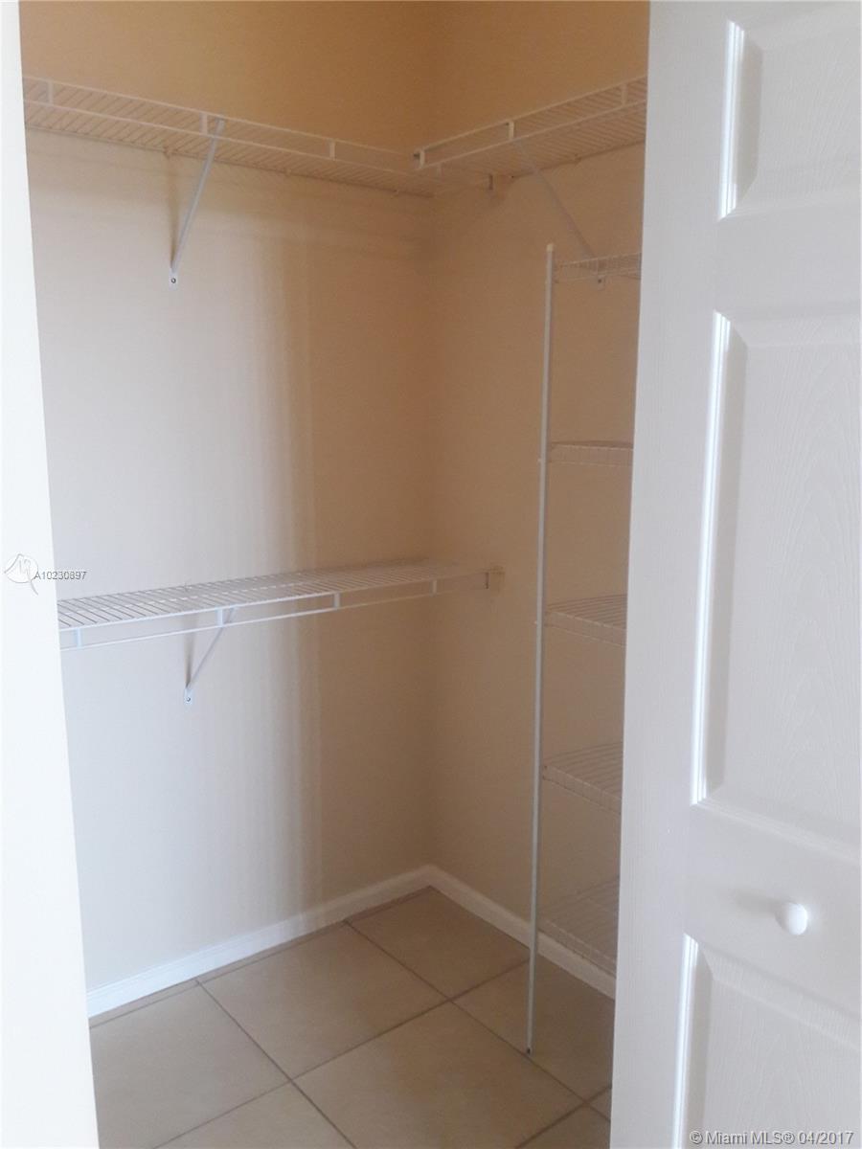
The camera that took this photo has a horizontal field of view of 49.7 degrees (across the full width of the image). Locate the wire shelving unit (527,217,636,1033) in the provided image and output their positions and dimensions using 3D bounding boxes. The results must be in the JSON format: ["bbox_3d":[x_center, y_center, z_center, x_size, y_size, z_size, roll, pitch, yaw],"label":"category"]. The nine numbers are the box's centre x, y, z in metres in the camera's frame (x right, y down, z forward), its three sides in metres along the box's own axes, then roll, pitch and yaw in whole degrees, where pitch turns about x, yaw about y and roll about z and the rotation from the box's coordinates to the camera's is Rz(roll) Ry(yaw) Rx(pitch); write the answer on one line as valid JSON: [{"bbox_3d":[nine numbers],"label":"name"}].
[{"bbox_3d":[0.499,0.239,1.900,0.327,1.778,0.500,-8,12,-38],"label":"wire shelving unit"}]

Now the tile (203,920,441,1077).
[{"bbox_3d":[-0.277,1.066,2.367,0.452,0.010,0.452,-8,12,-38],"label":"tile"}]

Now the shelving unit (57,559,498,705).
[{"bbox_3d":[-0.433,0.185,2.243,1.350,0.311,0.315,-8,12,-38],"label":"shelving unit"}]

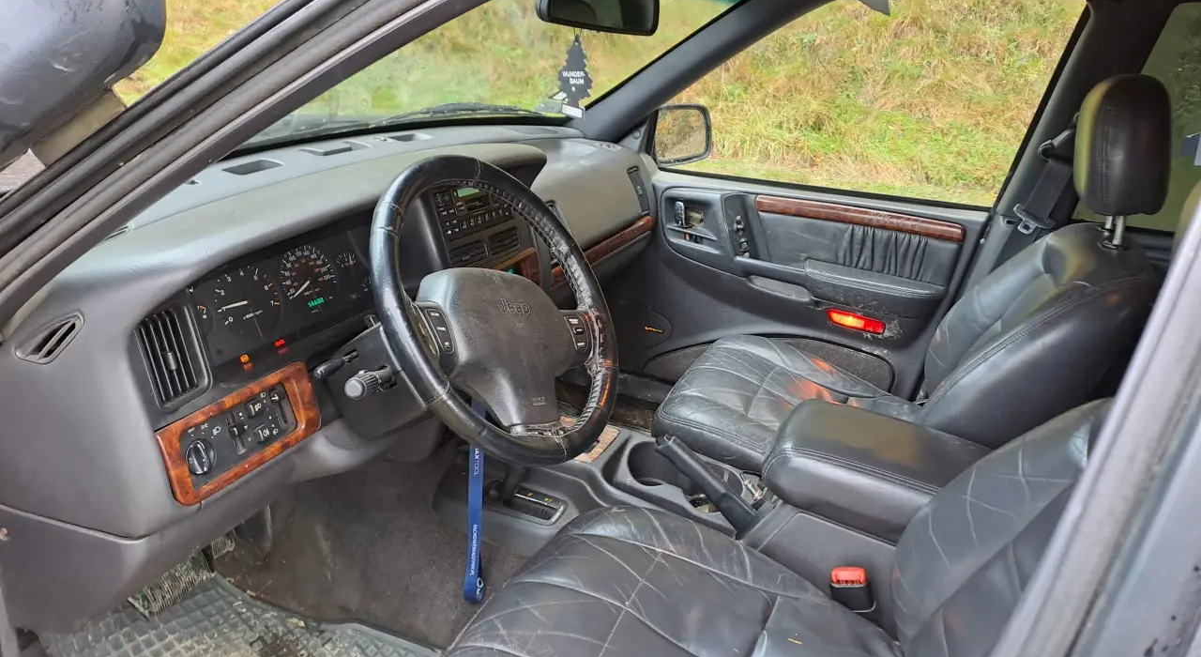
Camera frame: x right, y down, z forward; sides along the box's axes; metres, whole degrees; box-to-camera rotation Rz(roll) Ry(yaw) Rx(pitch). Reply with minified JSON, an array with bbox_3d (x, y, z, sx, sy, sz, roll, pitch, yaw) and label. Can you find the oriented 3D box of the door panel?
[{"bbox_3d":[0.398,-0.046,2.054,0.880,0.620,0.120,12,22,21],"label":"door panel"}]

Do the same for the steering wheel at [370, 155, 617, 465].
[{"bbox_3d":[-0.121,-0.020,1.049,0.100,0.388,0.388,-26,3,32],"label":"steering wheel"}]

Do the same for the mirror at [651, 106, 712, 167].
[{"bbox_3d":[0.180,-0.504,2.256,0.110,0.160,0.210,21,26,39],"label":"mirror"}]

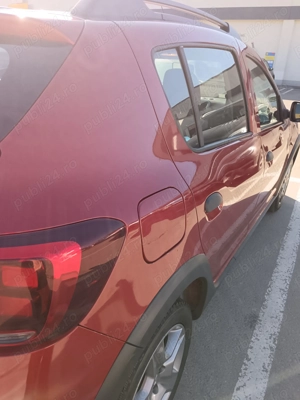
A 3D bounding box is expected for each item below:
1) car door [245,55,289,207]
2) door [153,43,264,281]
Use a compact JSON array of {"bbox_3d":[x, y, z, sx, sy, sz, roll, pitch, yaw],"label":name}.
[{"bbox_3d":[0.831,-0.415,2.186,0.220,1.050,0.990,16,27,28],"label":"car door"},{"bbox_3d":[0.323,-0.102,1.421,0.220,1.060,1.030,16,27,28],"label":"door"}]

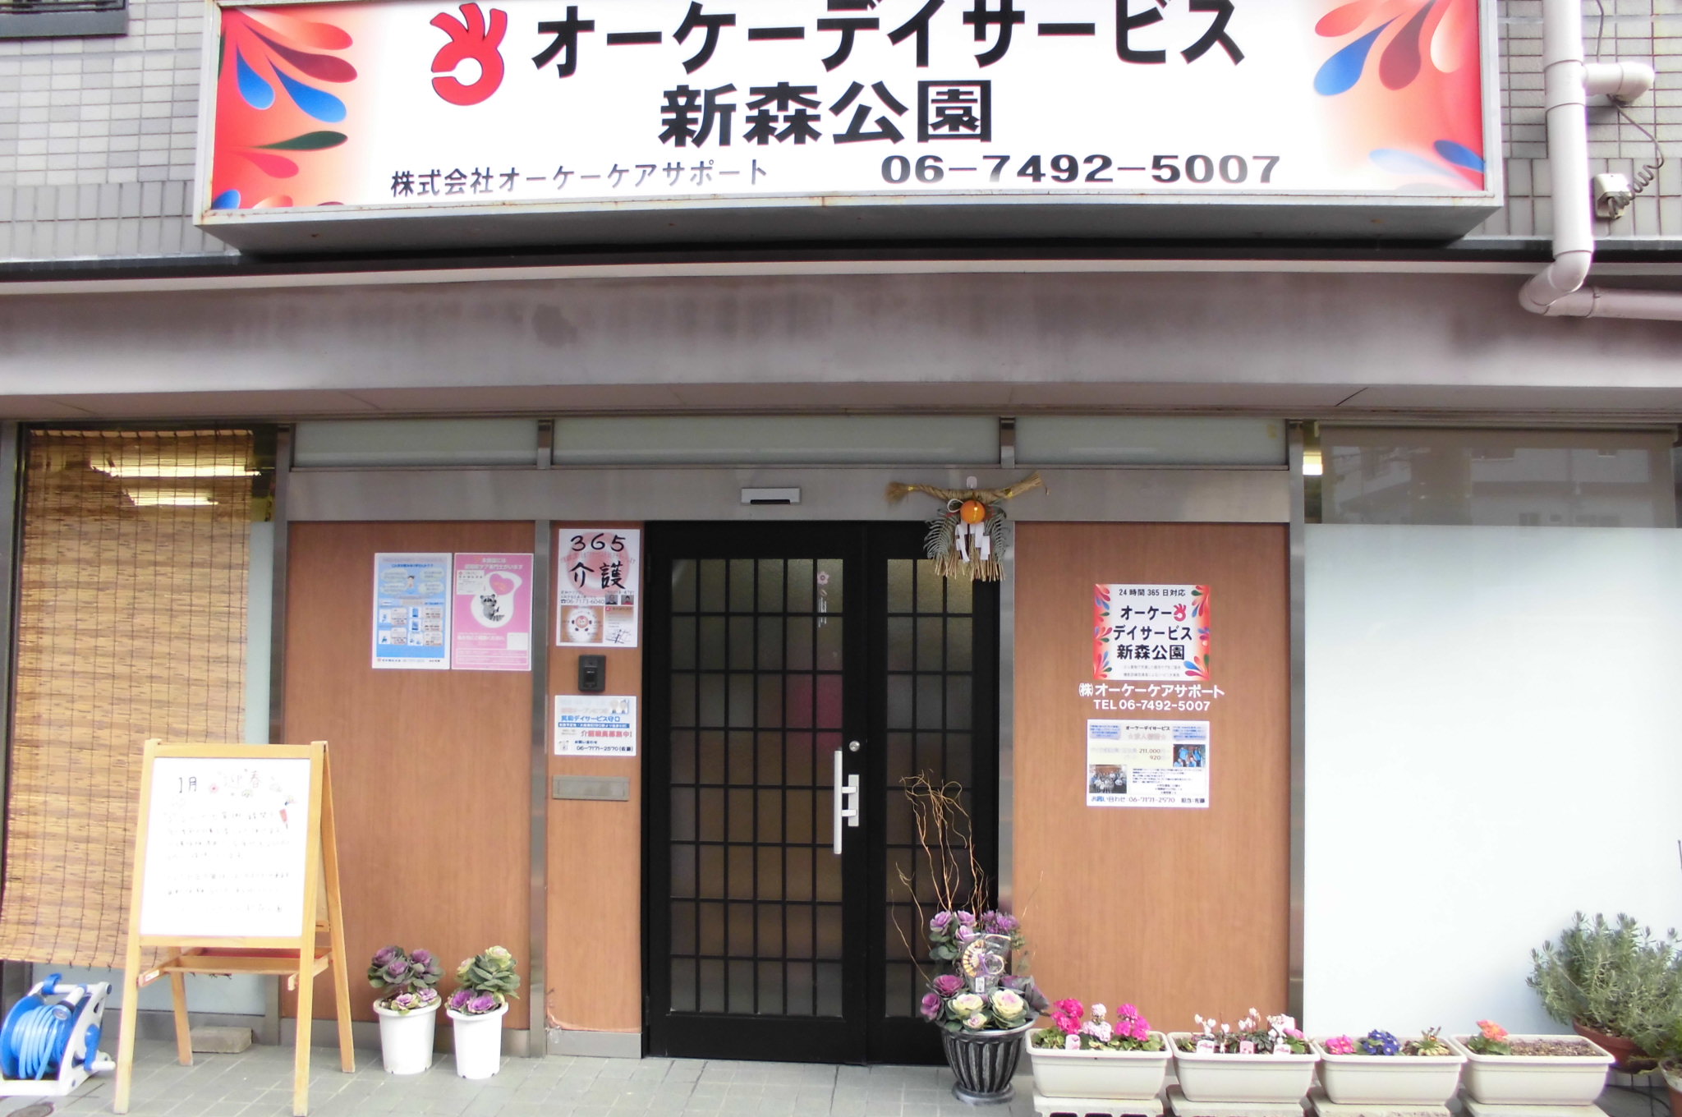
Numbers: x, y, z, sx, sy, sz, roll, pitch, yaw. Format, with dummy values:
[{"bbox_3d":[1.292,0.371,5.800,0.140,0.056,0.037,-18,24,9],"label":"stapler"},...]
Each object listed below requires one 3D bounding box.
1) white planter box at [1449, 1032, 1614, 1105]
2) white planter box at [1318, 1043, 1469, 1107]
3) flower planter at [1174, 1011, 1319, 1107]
[{"bbox_3d":[2.185,1.630,4.013,0.447,0.157,0.212,0,-1,4],"label":"white planter box"},{"bbox_3d":[1.723,1.627,4.010,0.445,0.157,0.210,0,-1,4],"label":"white planter box"},{"bbox_3d":[1.223,1.519,3.893,0.429,0.261,0.228,0,-2,4],"label":"flower planter"}]

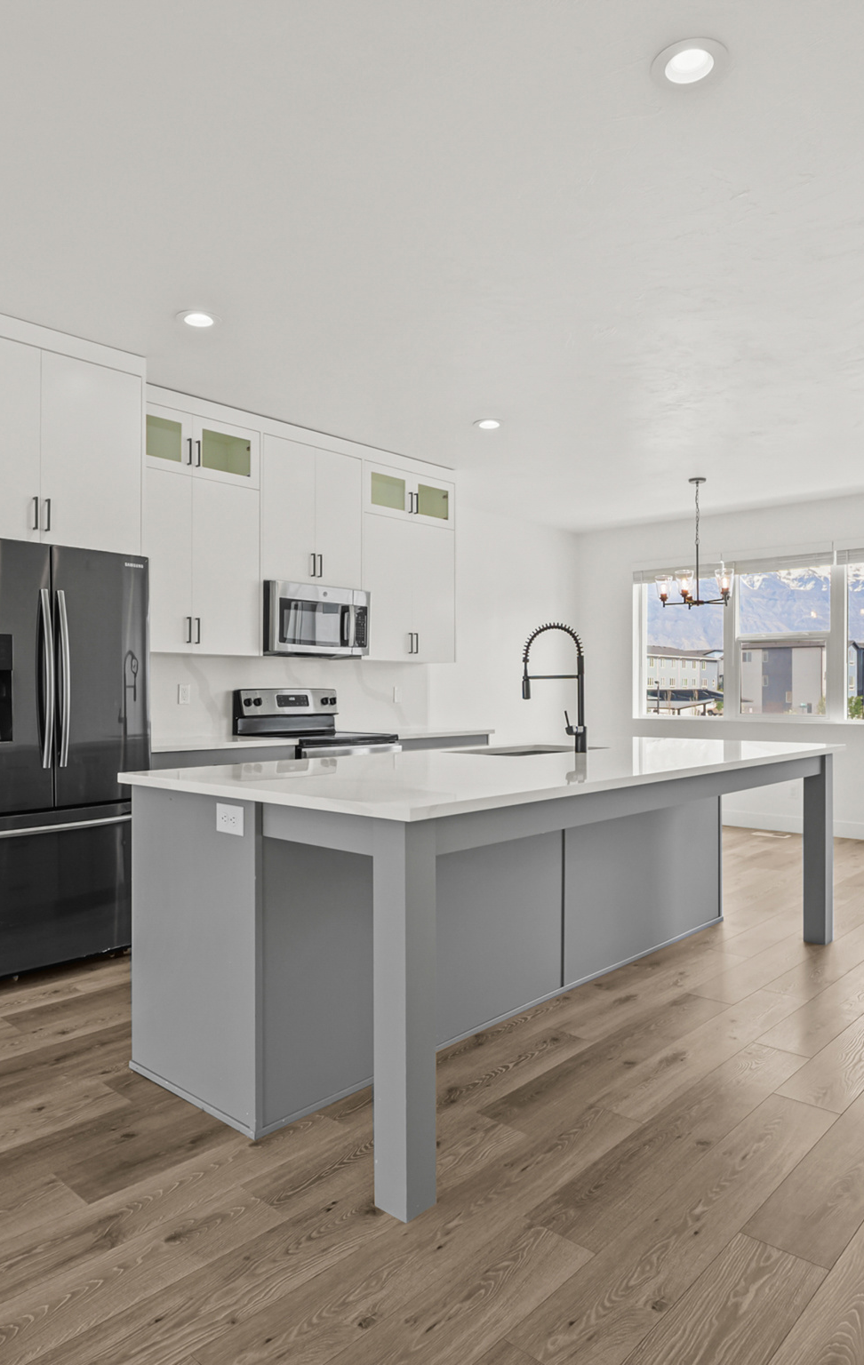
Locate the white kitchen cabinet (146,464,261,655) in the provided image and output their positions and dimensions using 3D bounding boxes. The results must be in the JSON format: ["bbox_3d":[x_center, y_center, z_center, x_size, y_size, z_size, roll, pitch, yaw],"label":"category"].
[{"bbox_3d":[-1.365,-0.615,4.557,0.334,0.933,0.833,0,0,43],"label":"white kitchen cabinet"}]

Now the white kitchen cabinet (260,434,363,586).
[{"bbox_3d":[-0.826,-0.996,5.130,0.330,0.819,0.784,0,-1,43],"label":"white kitchen cabinet"}]

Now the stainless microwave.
[{"bbox_3d":[-0.781,-0.355,5.113,0.418,0.420,0.754,0,0,43],"label":"stainless microwave"}]

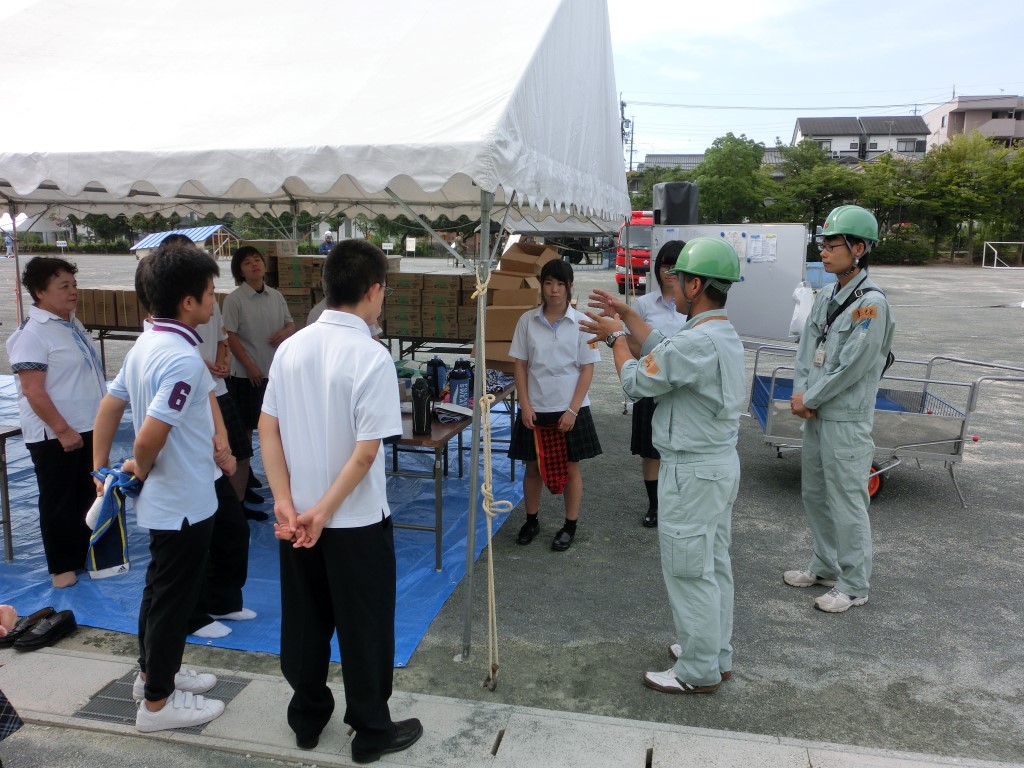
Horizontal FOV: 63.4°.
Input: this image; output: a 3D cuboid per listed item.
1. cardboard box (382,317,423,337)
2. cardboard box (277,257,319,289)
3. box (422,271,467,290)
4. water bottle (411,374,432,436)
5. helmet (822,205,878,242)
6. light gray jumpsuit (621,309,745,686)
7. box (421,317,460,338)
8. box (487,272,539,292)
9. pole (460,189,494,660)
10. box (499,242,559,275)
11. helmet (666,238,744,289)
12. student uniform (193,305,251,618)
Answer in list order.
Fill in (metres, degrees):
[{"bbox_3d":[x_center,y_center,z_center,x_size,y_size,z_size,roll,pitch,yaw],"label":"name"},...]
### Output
[{"bbox_3d":[-1.058,-0.594,8.614,0.380,0.153,0.400,2,10,10],"label":"cardboard box"},{"bbox_3d":[-2.186,-1.178,8.710,0.372,0.311,0.400,2,10,10],"label":"cardboard box"},{"bbox_3d":[-0.652,-1.036,8.304,0.365,0.150,0.370,2,11,11],"label":"box"},{"bbox_3d":[-0.477,0.106,4.341,0.100,0.300,0.100,0,10,0],"label":"water bottle"},{"bbox_3d":[1.558,-0.742,3.829,0.275,0.170,0.215,-1,11,-4],"label":"helmet"},{"bbox_3d":[0.675,0.441,3.206,0.400,1.450,0.480,6,12,28],"label":"light gray jumpsuit"},{"bbox_3d":[-0.664,-0.566,8.392,0.365,0.155,0.370,2,11,11],"label":"box"},{"bbox_3d":[0.011,-0.751,6.218,0.380,0.180,0.310,-1,11,-3],"label":"box"},{"bbox_3d":[-0.144,0.192,3.275,0.045,1.919,0.045,3,10,-1],"label":"pole"},{"bbox_3d":[0.146,-0.985,6.528,0.430,0.260,0.400,3,10,16],"label":"box"},{"bbox_3d":[0.704,-0.453,3.039,0.275,0.170,0.215,6,12,28],"label":"helmet"},{"bbox_3d":[-1.317,0.375,3.572,0.330,1.360,0.430,1,10,3],"label":"student uniform"}]

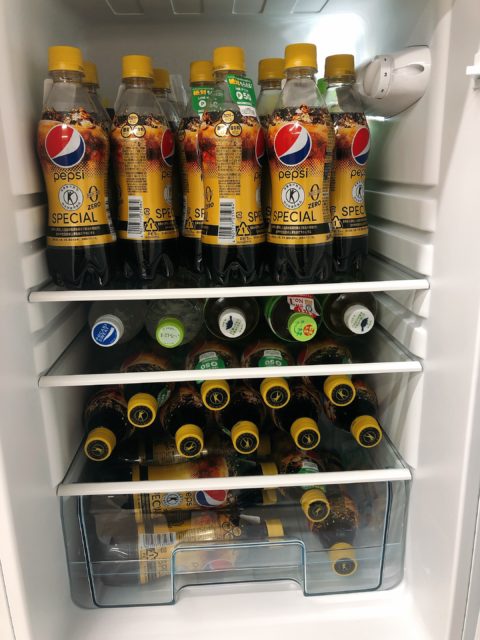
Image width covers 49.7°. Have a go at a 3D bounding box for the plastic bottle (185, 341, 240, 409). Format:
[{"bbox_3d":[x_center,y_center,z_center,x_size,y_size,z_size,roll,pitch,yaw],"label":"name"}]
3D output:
[{"bbox_3d":[-0.034,0.055,0.652,0.067,0.067,0.218,-2,15,-5],"label":"plastic bottle"}]

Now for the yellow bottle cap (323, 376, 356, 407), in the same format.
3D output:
[{"bbox_3d":[0.107,0.075,0.552,0.030,0.030,0.021,-2,16,-1],"label":"yellow bottle cap"}]

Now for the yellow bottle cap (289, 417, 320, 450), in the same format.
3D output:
[{"bbox_3d":[0.074,0.128,0.577,0.030,0.030,0.021,-2,16,-3],"label":"yellow bottle cap"}]

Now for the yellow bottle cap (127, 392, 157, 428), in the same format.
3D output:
[{"bbox_3d":[-0.102,0.096,0.543,0.030,0.030,0.021,-3,16,-6],"label":"yellow bottle cap"}]

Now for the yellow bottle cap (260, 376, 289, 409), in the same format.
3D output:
[{"bbox_3d":[0.038,0.078,0.554,0.030,0.030,0.021,-2,16,-1],"label":"yellow bottle cap"}]

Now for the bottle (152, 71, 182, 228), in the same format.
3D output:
[{"bbox_3d":[-0.089,-0.167,0.587,0.065,0.211,0.065,-2,16,-3],"label":"bottle"}]

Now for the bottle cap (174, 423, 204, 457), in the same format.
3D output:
[{"bbox_3d":[-0.054,0.133,0.564,0.030,0.030,0.021,-3,16,-8],"label":"bottle cap"}]

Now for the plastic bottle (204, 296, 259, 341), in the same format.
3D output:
[{"bbox_3d":[-0.010,-0.014,0.668,0.070,0.070,0.205,-2,11,-1],"label":"plastic bottle"}]

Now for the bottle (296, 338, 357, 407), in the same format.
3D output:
[{"bbox_3d":[0.104,0.051,0.651,0.065,0.065,0.212,-2,16,-3],"label":"bottle"}]

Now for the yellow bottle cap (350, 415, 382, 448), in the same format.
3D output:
[{"bbox_3d":[0.143,0.126,0.579,0.030,0.030,0.021,-2,16,-3],"label":"yellow bottle cap"}]

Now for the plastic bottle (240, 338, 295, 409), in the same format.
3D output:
[{"bbox_3d":[0.033,0.054,0.647,0.065,0.065,0.212,-2,16,-3],"label":"plastic bottle"}]

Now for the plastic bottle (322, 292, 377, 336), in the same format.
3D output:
[{"bbox_3d":[0.125,-0.027,0.661,0.067,0.067,0.212,-2,16,-3],"label":"plastic bottle"}]

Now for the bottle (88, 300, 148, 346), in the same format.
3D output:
[{"bbox_3d":[-0.144,-0.010,0.644,0.068,0.068,0.209,-2,14,-2],"label":"bottle"}]

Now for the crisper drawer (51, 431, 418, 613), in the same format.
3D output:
[{"bbox_3d":[-0.007,0.217,0.697,0.378,0.153,0.250,-2,16,-3],"label":"crisper drawer"}]

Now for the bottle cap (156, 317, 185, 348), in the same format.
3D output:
[{"bbox_3d":[-0.071,0.013,0.535,0.030,0.030,0.021,-2,16,-3],"label":"bottle cap"}]

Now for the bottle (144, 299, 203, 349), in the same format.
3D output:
[{"bbox_3d":[-0.076,-0.014,0.630,0.067,0.067,0.218,-2,16,-3],"label":"bottle"}]

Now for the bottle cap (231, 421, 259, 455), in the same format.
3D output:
[{"bbox_3d":[0.006,0.130,0.568,0.030,0.030,0.021,-2,16,-3],"label":"bottle cap"}]

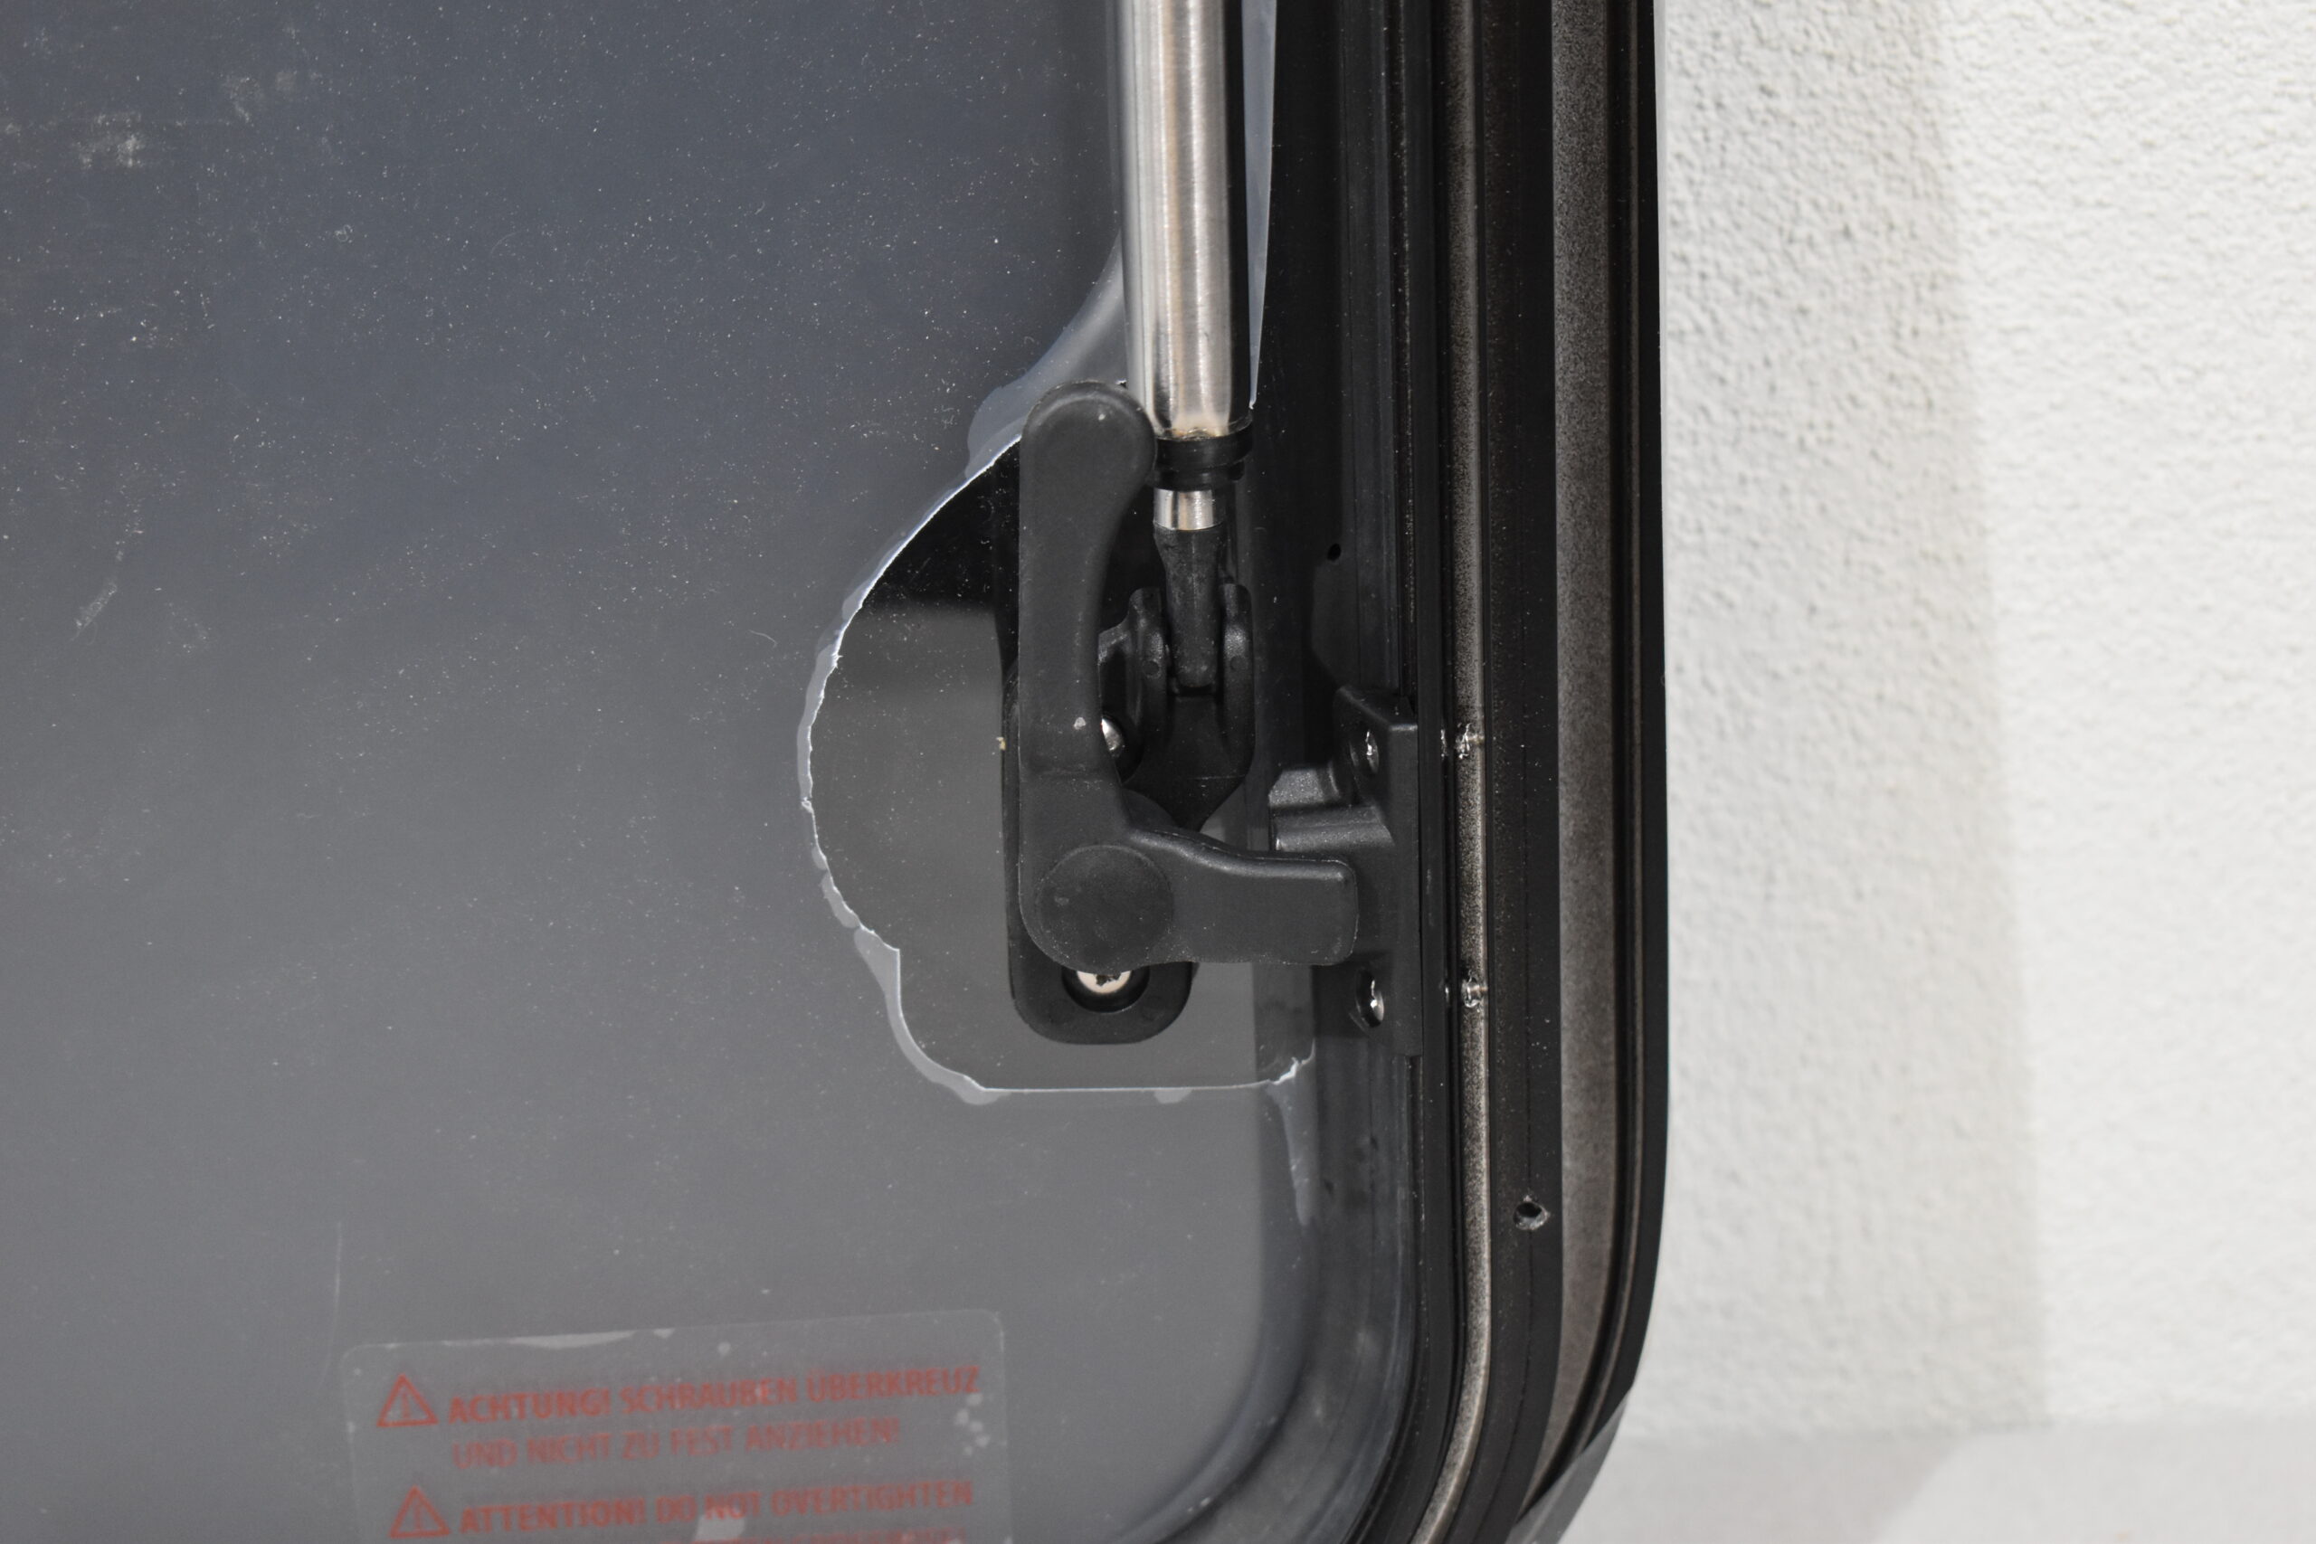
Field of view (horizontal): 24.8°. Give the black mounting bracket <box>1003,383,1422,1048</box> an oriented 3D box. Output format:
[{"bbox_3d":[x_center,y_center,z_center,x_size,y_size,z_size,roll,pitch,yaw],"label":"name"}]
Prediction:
[{"bbox_3d":[0.007,-0.008,0.730,0.056,0.089,0.042,-1,6,-5],"label":"black mounting bracket"}]

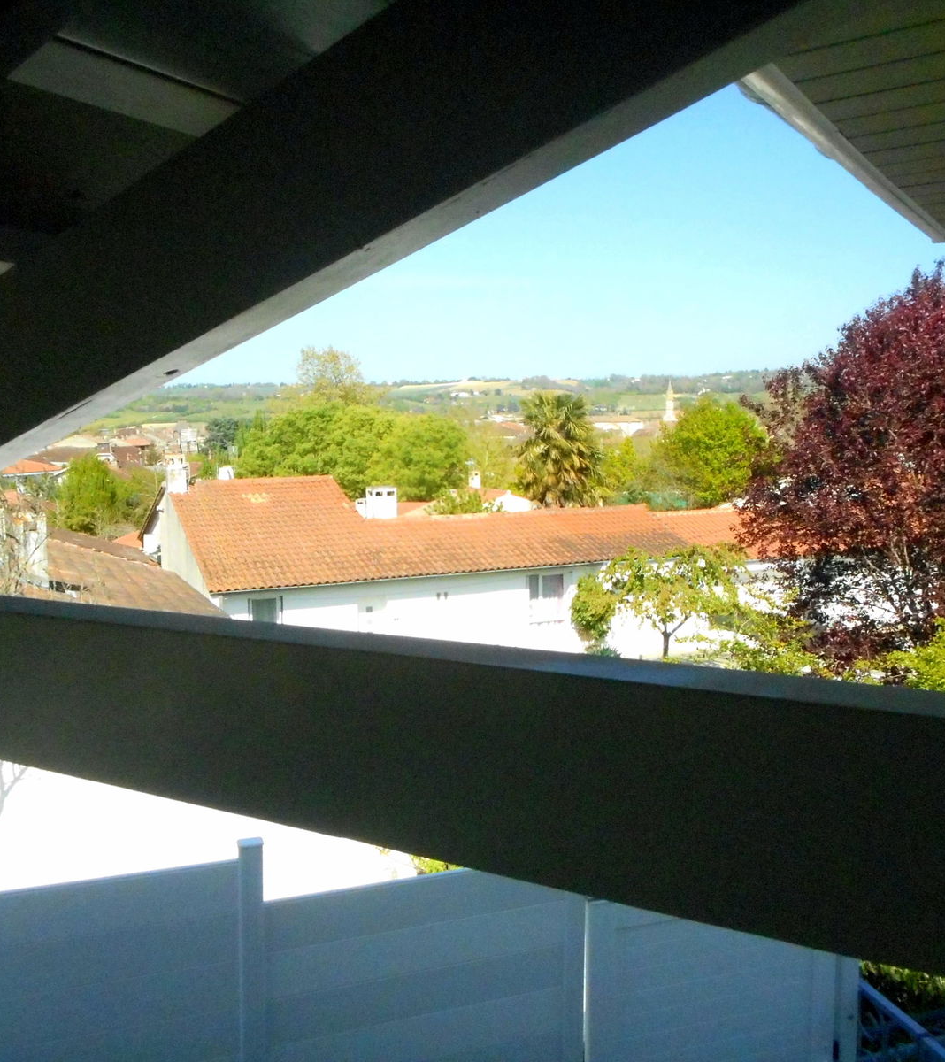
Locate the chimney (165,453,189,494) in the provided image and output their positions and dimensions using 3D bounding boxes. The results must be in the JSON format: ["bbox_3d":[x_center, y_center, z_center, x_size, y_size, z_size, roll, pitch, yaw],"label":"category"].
[{"bbox_3d":[-7.784,-1.519,27.000,0.570,1.080,0.580,-3,7,-27],"label":"chimney"}]

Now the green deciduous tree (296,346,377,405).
[{"bbox_3d":[-16.342,-13.515,122.964,11.000,17.290,11.000,-1,6,-8],"label":"green deciduous tree"}]

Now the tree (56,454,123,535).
[{"bbox_3d":[-16.086,-0.431,43.314,3.100,5.640,3.100,-2,7,-20],"label":"tree"}]

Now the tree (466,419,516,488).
[{"bbox_3d":[1.122,-3.692,68.407,4.300,7.300,4.300,0,6,1],"label":"tree"}]

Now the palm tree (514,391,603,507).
[{"bbox_3d":[3.546,-1.648,42.460,3.500,8.250,3.500,1,6,5],"label":"palm tree"}]

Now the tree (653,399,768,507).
[{"bbox_3d":[10.886,-2.026,47.454,5.200,8.150,5.200,2,7,13],"label":"tree"}]

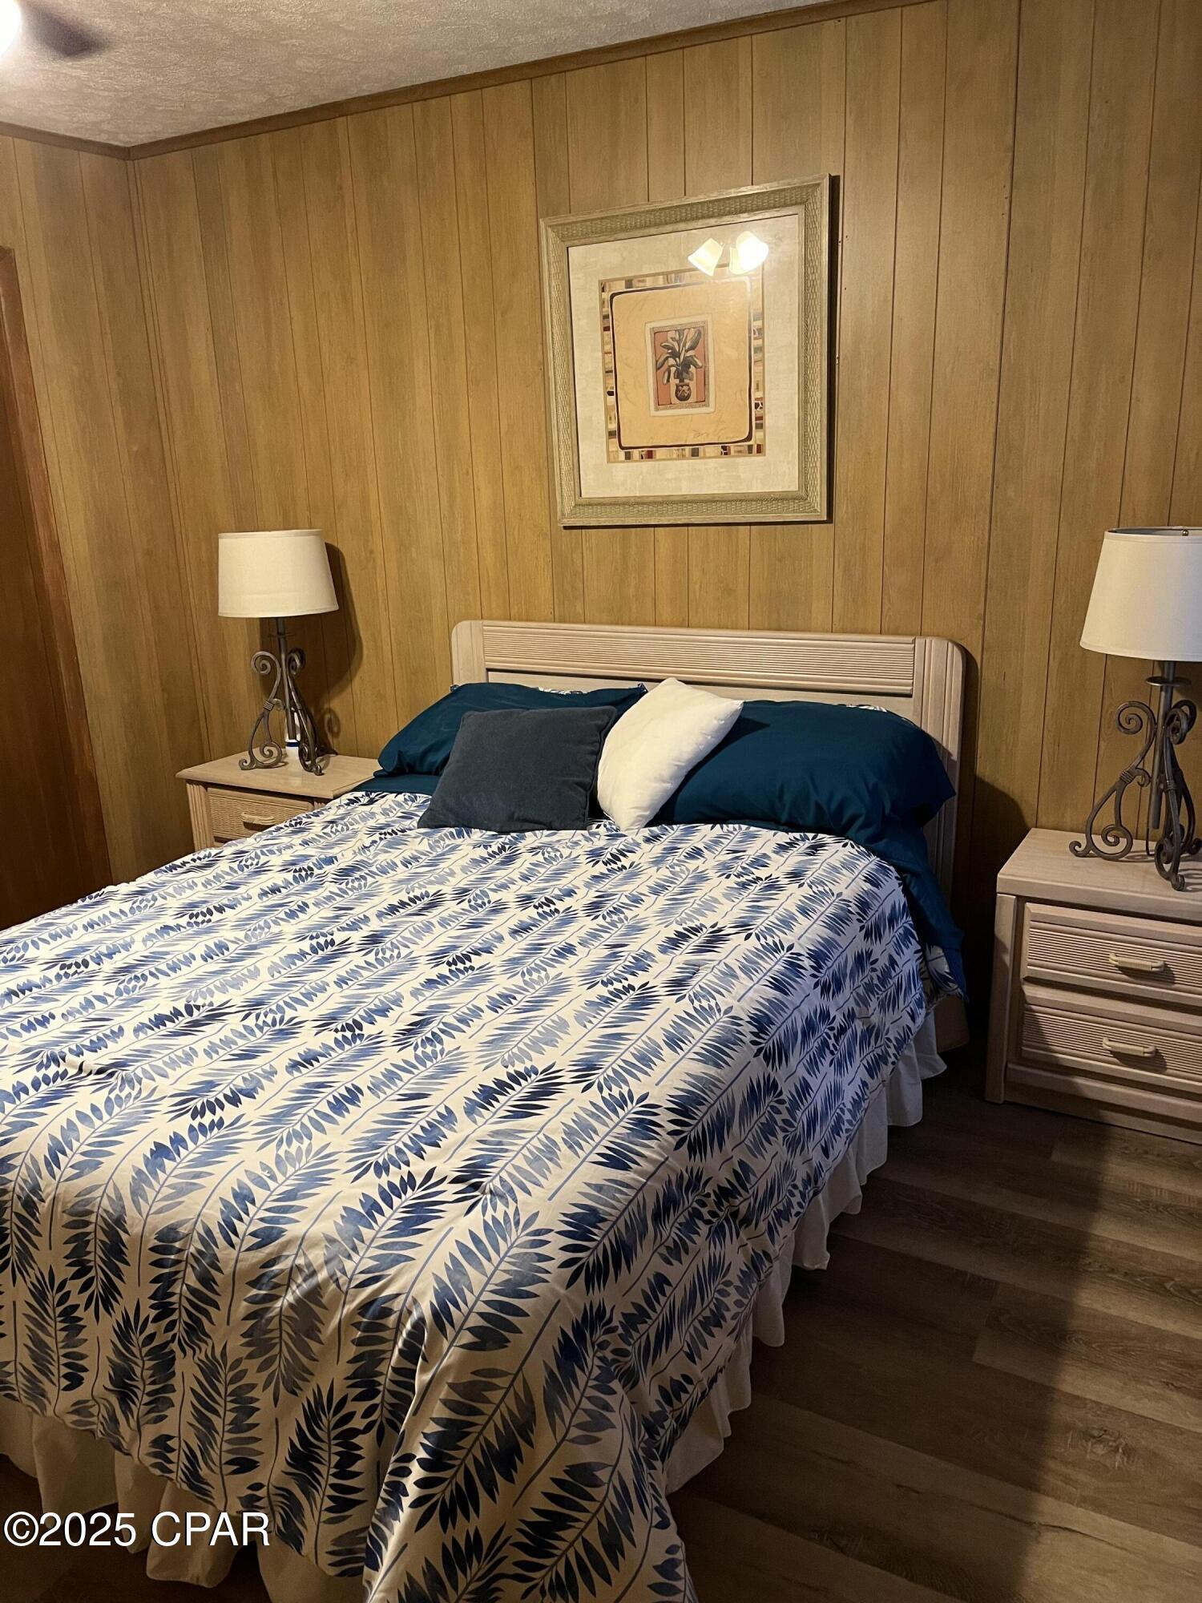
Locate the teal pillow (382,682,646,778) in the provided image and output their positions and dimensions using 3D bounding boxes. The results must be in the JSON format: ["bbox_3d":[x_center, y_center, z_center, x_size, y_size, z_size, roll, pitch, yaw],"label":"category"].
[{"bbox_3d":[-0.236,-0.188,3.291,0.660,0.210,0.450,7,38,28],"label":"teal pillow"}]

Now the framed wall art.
[{"bbox_3d":[0.208,-1.114,3.088,0.780,0.780,0.040,7,18,28],"label":"framed wall art"}]

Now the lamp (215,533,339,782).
[{"bbox_3d":[-0.988,-0.465,3.762,0.360,0.740,0.360,7,18,28],"label":"lamp"}]

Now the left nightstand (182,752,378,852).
[{"bbox_3d":[-0.968,0.148,3.936,0.625,0.537,0.390,7,18,28],"label":"left nightstand"}]

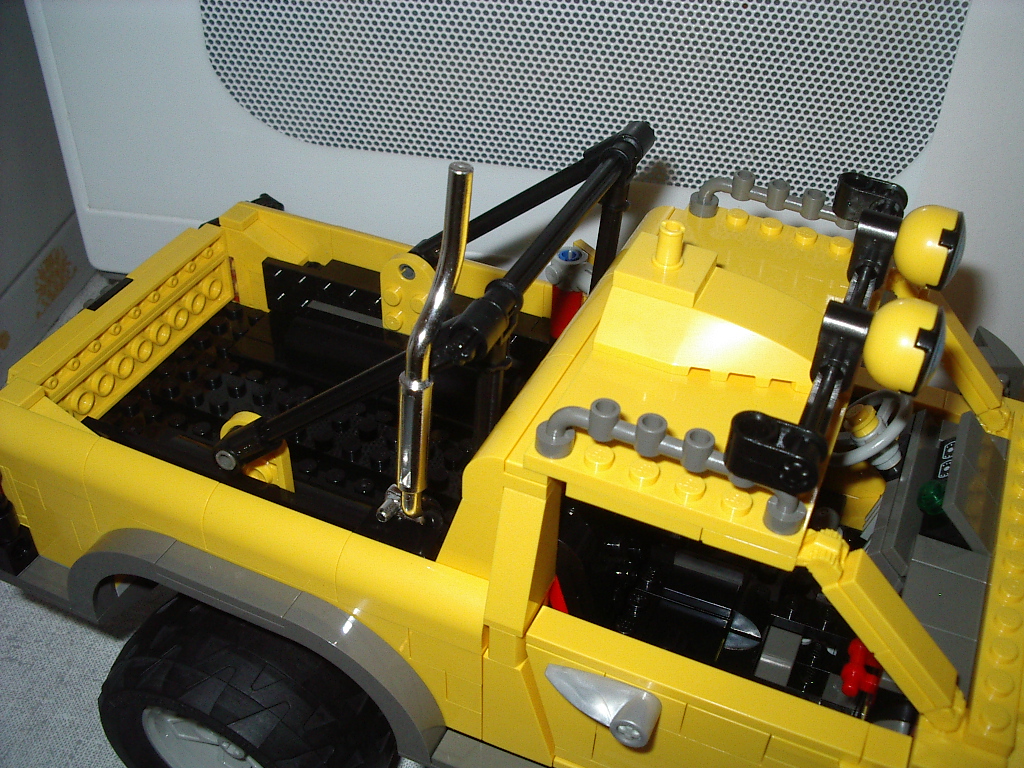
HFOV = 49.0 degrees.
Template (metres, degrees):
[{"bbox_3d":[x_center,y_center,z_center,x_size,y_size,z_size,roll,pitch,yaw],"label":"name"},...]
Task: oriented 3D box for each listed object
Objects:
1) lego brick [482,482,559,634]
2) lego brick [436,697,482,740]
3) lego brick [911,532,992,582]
[{"bbox_3d":[0.002,0.031,0.208,0.008,0.029,0.016,17,42,17],"label":"lego brick"},{"bbox_3d":[-0.012,0.067,0.240,0.016,0.010,0.008,17,42,17],"label":"lego brick"},{"bbox_3d":[0.088,0.037,0.225,0.016,0.003,0.008,17,42,17],"label":"lego brick"}]

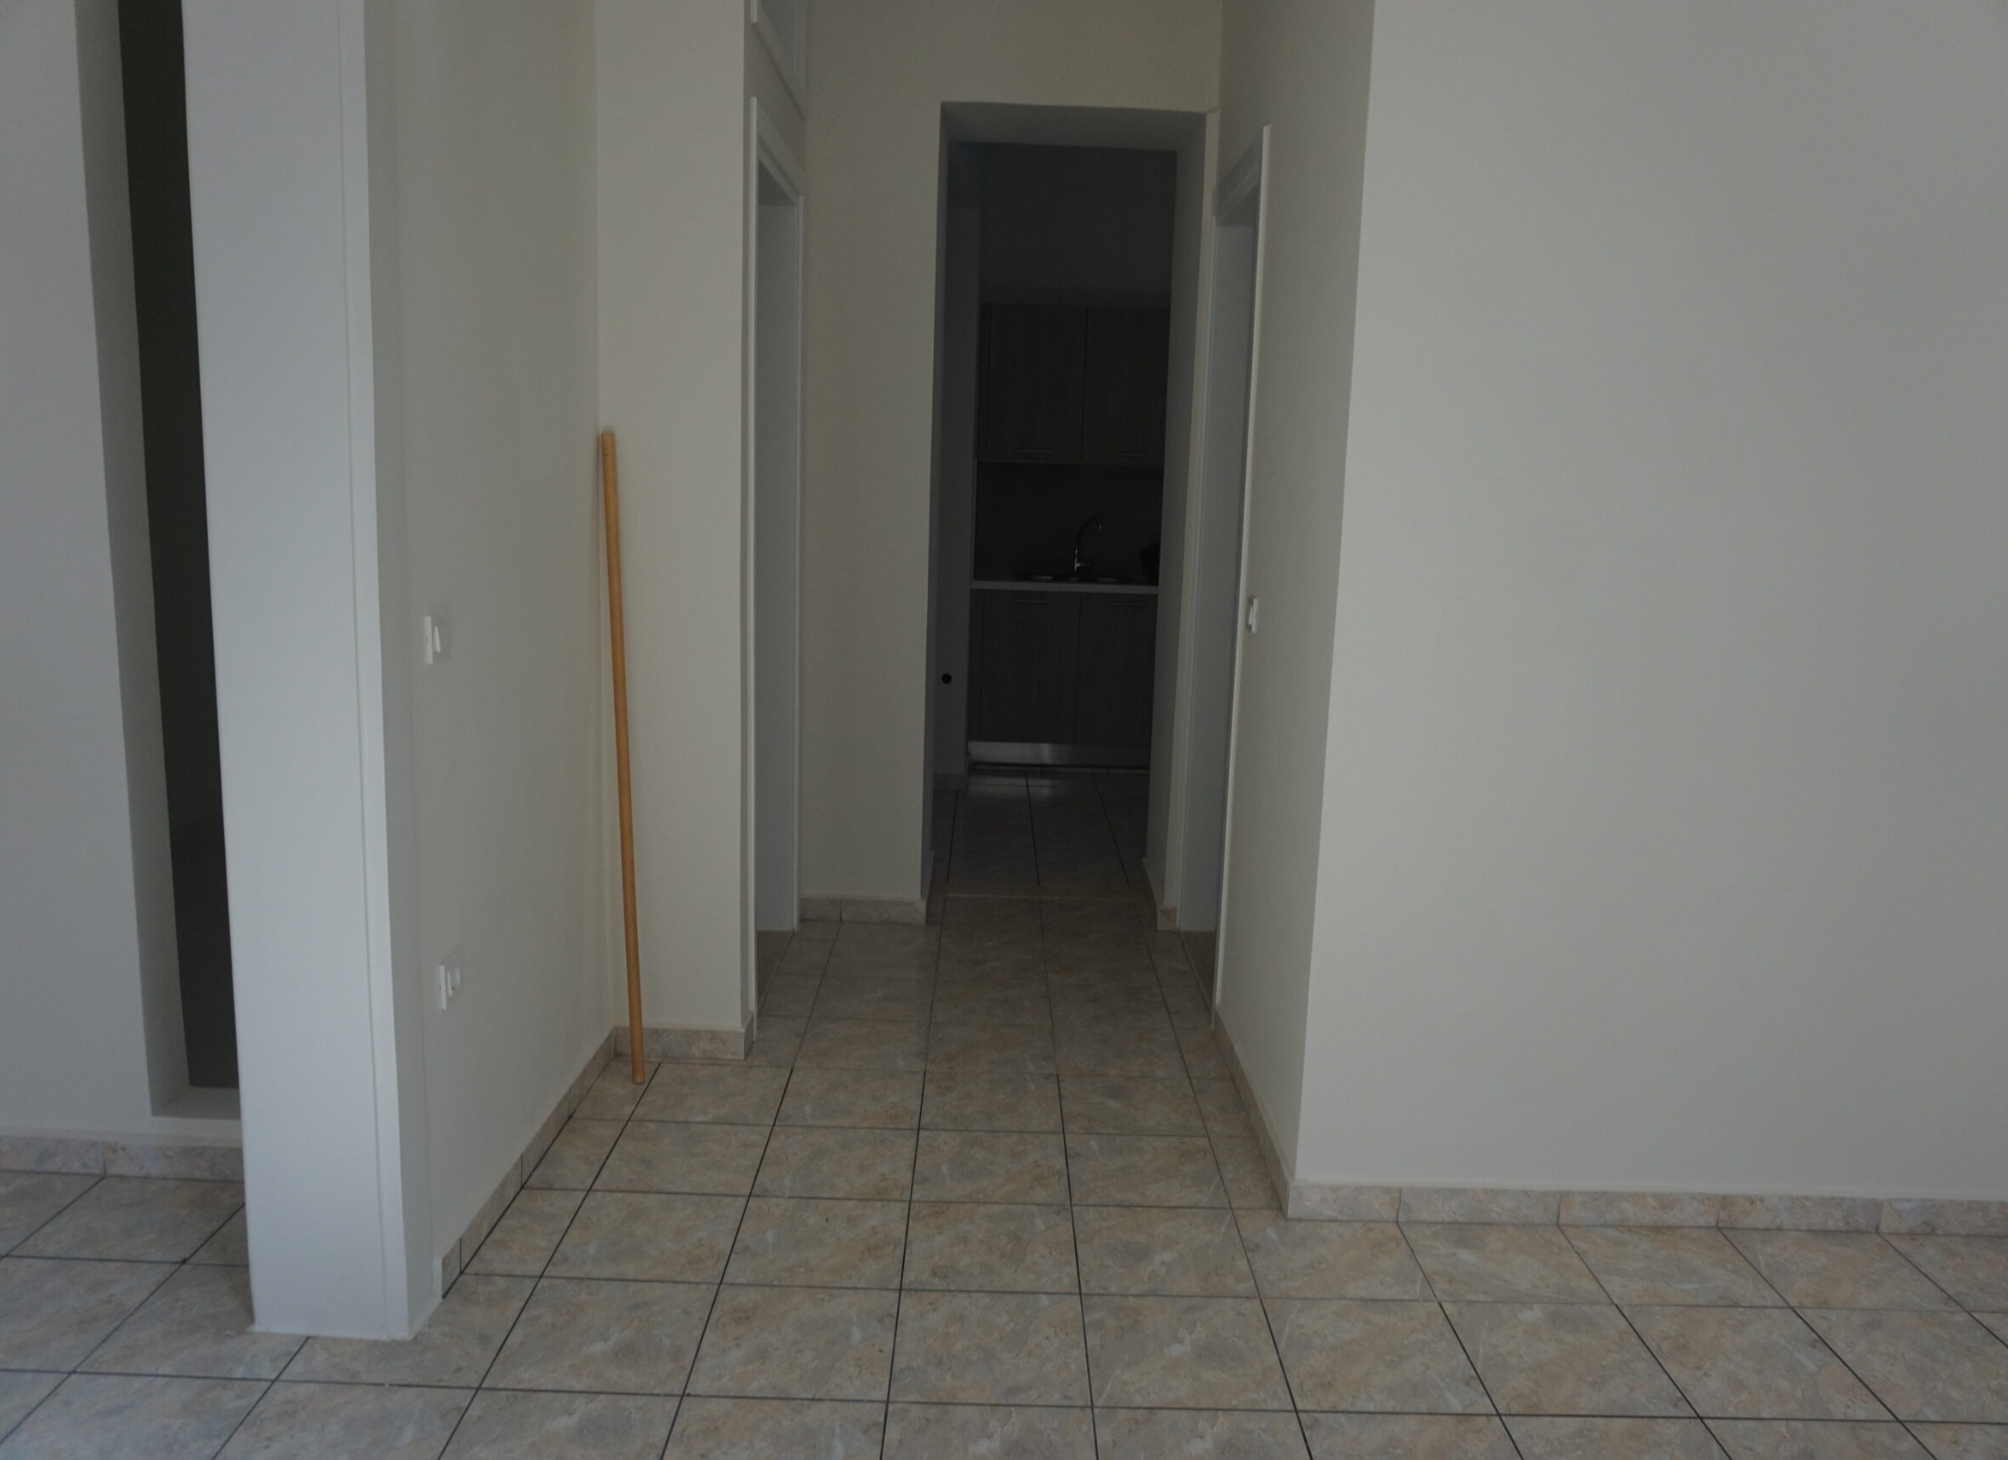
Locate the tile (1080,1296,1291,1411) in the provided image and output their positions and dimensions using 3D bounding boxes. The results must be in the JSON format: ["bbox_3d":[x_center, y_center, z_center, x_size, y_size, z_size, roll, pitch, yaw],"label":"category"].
[{"bbox_3d":[0.288,1.002,2.350,0.307,0.011,0.307,2,10,-1],"label":"tile"}]

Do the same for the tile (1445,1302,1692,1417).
[{"bbox_3d":[0.965,1.091,2.502,0.326,0.010,0.326,2,10,-1],"label":"tile"}]

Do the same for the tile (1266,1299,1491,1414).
[{"bbox_3d":[0.631,1.074,2.505,0.323,0.010,0.323,2,10,-1],"label":"tile"}]

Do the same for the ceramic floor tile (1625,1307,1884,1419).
[{"bbox_3d":[1.208,1.027,2.368,0.307,0.011,0.307,2,10,-1],"label":"ceramic floor tile"}]

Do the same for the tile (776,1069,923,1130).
[{"bbox_3d":[-0.359,0.881,3.492,0.327,0.010,0.327,2,10,-1],"label":"tile"}]

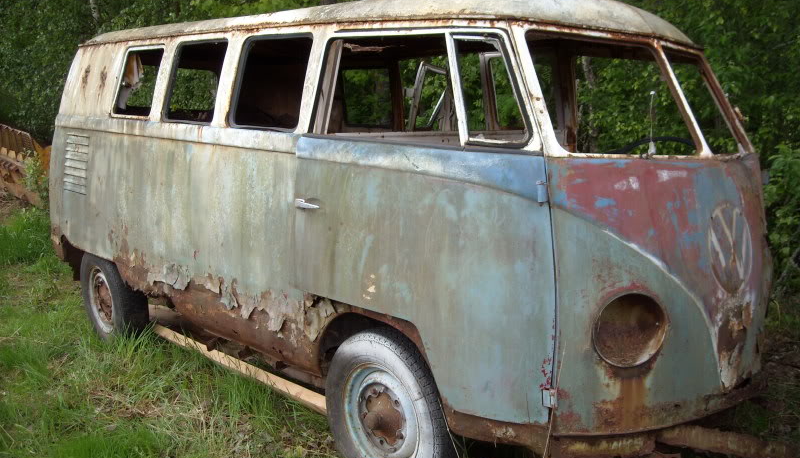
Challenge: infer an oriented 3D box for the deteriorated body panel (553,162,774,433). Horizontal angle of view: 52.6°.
[{"bbox_3d":[1.041,0.159,2.791,1.580,0.830,0.280,-6,12,-43],"label":"deteriorated body panel"}]

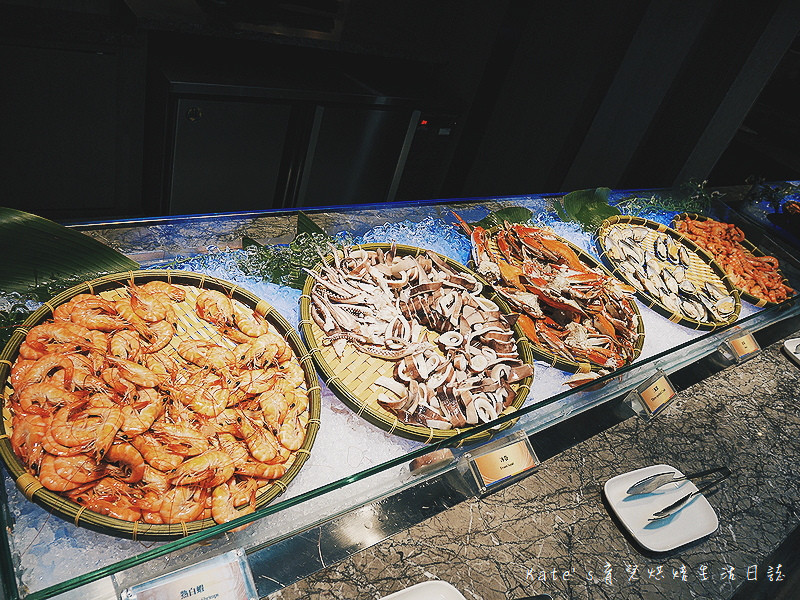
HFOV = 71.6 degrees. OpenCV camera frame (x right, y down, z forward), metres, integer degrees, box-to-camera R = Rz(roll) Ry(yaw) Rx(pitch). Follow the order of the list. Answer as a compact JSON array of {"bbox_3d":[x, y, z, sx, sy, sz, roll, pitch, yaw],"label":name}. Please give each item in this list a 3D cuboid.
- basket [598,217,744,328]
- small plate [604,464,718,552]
[{"bbox_3d":[0.647,-0.071,1.346,0.380,0.030,0.380,-13,54,-35],"label":"basket"},{"bbox_3d":[0.422,0.339,0.905,0.202,0.020,0.134,-4,38,-32],"label":"small plate"}]

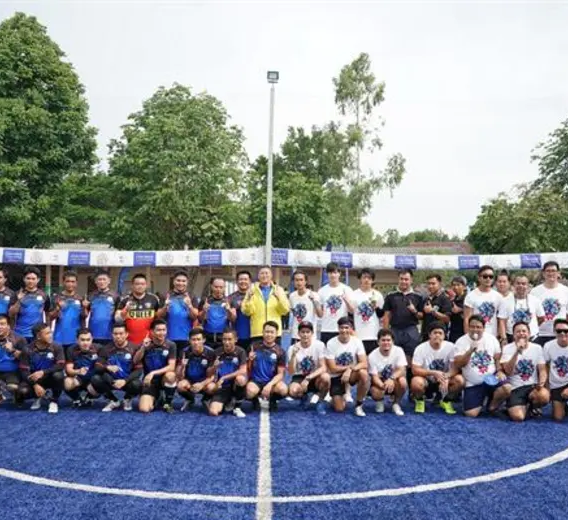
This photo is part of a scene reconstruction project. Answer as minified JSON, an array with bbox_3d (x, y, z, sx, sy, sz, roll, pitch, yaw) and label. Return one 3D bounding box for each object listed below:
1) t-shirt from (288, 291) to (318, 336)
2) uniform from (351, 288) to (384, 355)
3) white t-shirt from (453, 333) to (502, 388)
[{"bbox_3d":[0.257,0.704,7.980,0.410,0.660,0.280,0,-2,-2],"label":"t-shirt"},{"bbox_3d":[1.074,0.791,7.800,0.430,0.849,0.280,0,-2,6],"label":"uniform"},{"bbox_3d":[2.271,1.183,7.120,0.550,0.663,0.360,0,-2,12],"label":"white t-shirt"}]

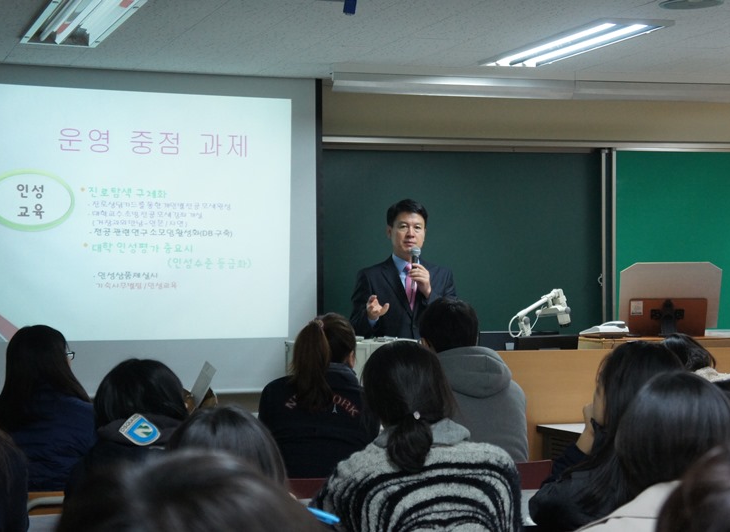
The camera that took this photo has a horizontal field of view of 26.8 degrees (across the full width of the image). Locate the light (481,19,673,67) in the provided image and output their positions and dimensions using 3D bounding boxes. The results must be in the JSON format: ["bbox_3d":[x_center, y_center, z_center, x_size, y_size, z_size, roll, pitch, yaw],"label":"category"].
[{"bbox_3d":[0.887,-0.992,6.714,0.320,0.080,1.310,0,0,-19],"label":"light"}]

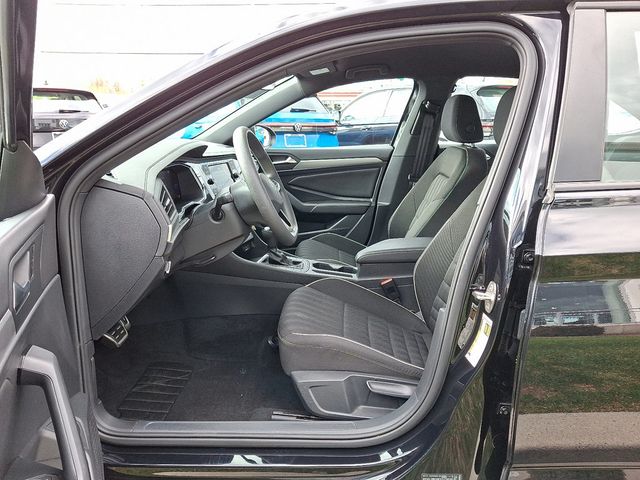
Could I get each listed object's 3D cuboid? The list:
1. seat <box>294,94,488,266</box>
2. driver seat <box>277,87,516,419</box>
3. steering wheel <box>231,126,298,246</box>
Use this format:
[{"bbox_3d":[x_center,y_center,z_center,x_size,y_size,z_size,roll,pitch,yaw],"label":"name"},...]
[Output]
[{"bbox_3d":[0.295,-0.174,2.051,0.770,0.880,0.530,0,14,2],"label":"seat"},{"bbox_3d":[0.280,-0.001,1.352,0.760,0.880,0.530,0,14,2],"label":"driver seat"},{"bbox_3d":[-0.178,-0.141,1.344,0.110,0.365,0.370,-22,11,9],"label":"steering wheel"}]

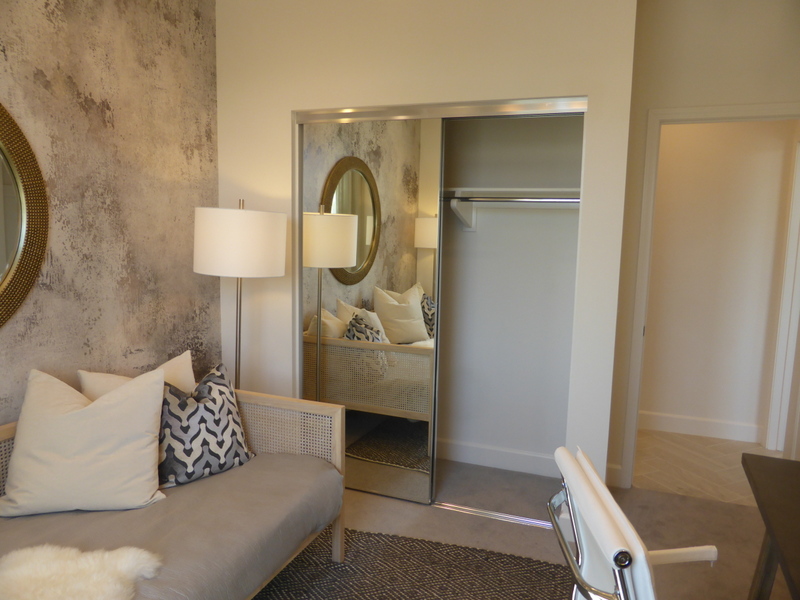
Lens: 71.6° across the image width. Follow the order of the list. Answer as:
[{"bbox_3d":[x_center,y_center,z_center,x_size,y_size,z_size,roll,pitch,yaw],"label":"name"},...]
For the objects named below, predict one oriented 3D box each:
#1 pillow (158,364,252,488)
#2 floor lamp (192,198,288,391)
[{"bbox_3d":[-0.842,0.501,2.285,0.450,0.450,0.170,-5,-5,-44],"label":"pillow"},{"bbox_3d":[-0.797,0.299,2.760,0.430,1.600,0.430,4,7,19],"label":"floor lamp"}]

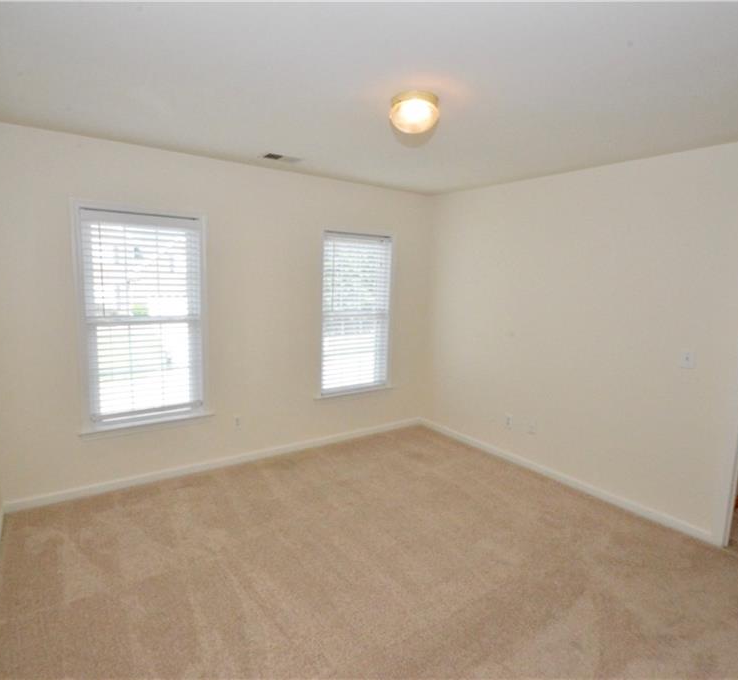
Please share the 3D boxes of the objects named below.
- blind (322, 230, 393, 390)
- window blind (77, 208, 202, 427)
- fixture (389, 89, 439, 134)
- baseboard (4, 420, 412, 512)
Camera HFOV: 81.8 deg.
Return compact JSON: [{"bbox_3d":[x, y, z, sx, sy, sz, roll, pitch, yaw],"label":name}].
[{"bbox_3d":[-0.119,-0.254,4.133,0.760,1.500,0.055,-4,9,-36],"label":"blind"},{"bbox_3d":[-1.624,-0.141,3.126,0.795,1.515,0.100,-4,9,-36],"label":"window blind"},{"bbox_3d":[0.225,-1.109,2.090,0.230,0.115,0.230,2,7,0],"label":"fixture"},{"bbox_3d":[-0.888,1.005,3.804,3.620,0.080,0.018,-4,9,-36],"label":"baseboard"}]

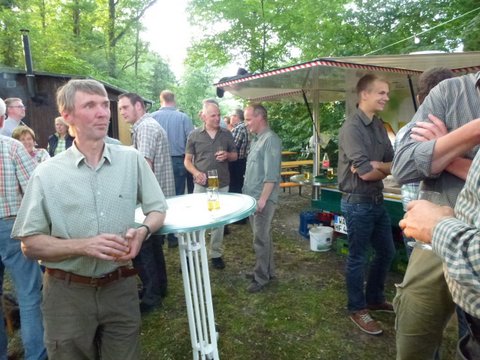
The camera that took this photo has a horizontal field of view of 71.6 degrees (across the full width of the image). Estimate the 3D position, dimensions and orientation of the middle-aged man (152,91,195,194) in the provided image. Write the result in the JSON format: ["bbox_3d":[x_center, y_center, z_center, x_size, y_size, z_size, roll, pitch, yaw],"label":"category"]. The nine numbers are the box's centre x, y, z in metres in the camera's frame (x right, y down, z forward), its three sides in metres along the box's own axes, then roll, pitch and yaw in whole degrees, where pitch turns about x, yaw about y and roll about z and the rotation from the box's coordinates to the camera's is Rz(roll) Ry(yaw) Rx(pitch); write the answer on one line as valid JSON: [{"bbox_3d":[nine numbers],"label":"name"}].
[{"bbox_3d":[-0.774,-0.111,3.945,0.520,1.840,0.330,-4,8,-12],"label":"middle-aged man"}]

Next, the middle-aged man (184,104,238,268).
[{"bbox_3d":[-0.316,0.077,3.572,0.560,1.780,0.380,-4,8,-13],"label":"middle-aged man"}]

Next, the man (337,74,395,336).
[{"bbox_3d":[0.891,0.205,2.354,0.500,1.830,0.400,-10,10,-44],"label":"man"}]

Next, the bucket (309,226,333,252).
[{"bbox_3d":[0.979,0.722,4.052,0.290,0.270,0.290,-2,7,0],"label":"bucket"}]

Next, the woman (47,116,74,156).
[{"bbox_3d":[-2.650,-0.124,5.108,0.480,1.660,0.300,-6,8,-25],"label":"woman"}]

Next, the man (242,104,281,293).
[{"bbox_3d":[0.189,0.187,3.177,0.360,1.770,0.480,-6,9,-29],"label":"man"}]

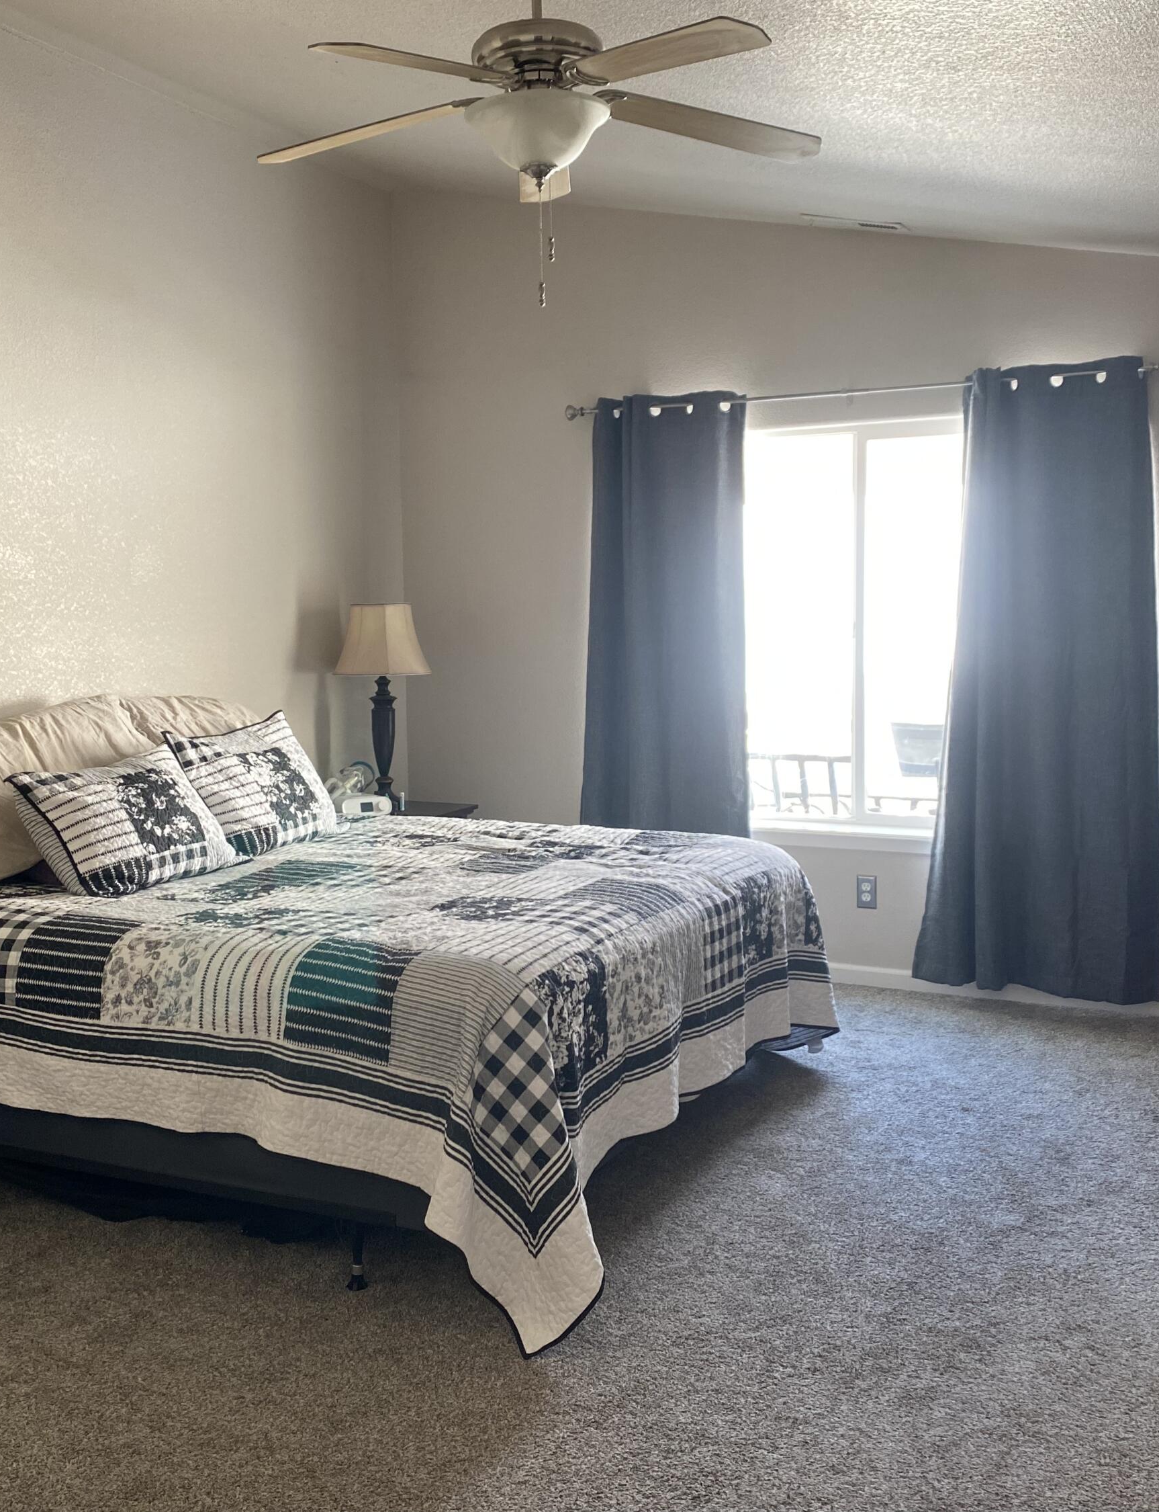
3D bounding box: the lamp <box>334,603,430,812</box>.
[{"bbox_3d":[-0.745,-0.178,5.772,0.410,0.800,0.410,-1,6,0],"label":"lamp"}]

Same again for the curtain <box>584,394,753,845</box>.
[{"bbox_3d":[0.300,-0.281,5.713,0.720,2.110,0.120,2,6,26],"label":"curtain"}]

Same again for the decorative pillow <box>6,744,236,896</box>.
[{"bbox_3d":[-1.259,0.159,4.163,0.160,0.410,0.590,-41,-12,24],"label":"decorative pillow"}]

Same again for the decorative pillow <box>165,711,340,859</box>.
[{"bbox_3d":[-1.011,0.088,4.674,0.150,0.410,0.580,-41,-12,24],"label":"decorative pillow"}]

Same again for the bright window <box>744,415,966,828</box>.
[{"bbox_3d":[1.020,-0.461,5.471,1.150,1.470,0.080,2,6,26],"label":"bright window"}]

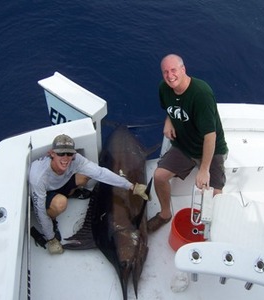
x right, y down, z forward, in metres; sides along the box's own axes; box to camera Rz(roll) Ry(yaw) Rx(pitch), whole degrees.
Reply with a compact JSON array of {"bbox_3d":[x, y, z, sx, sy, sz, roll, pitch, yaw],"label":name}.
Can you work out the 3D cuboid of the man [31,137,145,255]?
[{"bbox_3d":[-0.410,0.280,3.560,0.970,0.900,0.720,-15,50,-15],"label":"man"}]

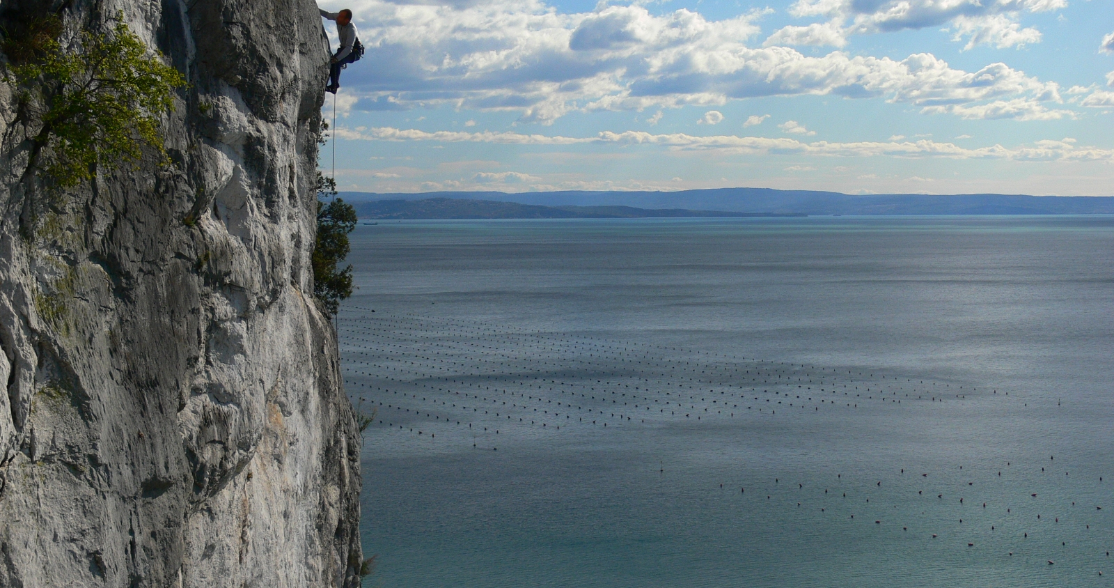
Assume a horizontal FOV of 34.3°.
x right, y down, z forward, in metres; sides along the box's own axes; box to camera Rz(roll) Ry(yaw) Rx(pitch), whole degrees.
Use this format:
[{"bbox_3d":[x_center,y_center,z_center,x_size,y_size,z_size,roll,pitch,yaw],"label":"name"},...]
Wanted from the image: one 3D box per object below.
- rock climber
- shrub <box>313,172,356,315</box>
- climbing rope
[{"bbox_3d":[-3.187,-3.571,26.500,0.760,1.270,0.620,-1,3,-22],"label":"rock climber"},{"bbox_3d":[-3.302,-0.736,26.500,0.750,2.100,0.950,0,3,0],"label":"shrub"},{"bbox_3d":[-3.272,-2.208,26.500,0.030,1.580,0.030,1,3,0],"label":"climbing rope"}]

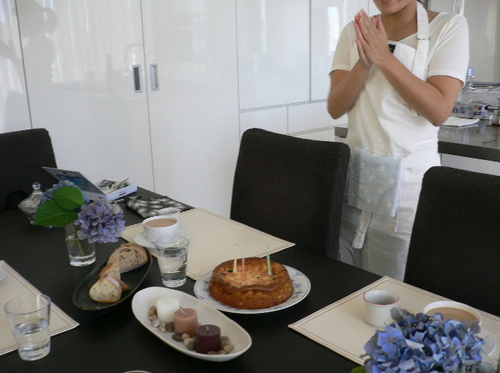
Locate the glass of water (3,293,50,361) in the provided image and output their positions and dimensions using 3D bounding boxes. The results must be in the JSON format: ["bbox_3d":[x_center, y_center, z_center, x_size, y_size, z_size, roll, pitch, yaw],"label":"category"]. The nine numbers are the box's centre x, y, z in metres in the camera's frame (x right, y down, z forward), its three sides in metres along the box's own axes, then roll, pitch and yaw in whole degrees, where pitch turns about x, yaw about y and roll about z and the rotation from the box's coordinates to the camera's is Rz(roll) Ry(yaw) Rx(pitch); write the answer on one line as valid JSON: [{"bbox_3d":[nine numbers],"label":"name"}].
[{"bbox_3d":[-0.390,0.254,0.903,0.076,0.096,0.076,-1,15,0],"label":"glass of water"}]

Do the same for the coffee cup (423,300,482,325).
[{"bbox_3d":[0.356,0.253,0.892,0.106,0.060,0.102,-1,15,0],"label":"coffee cup"}]

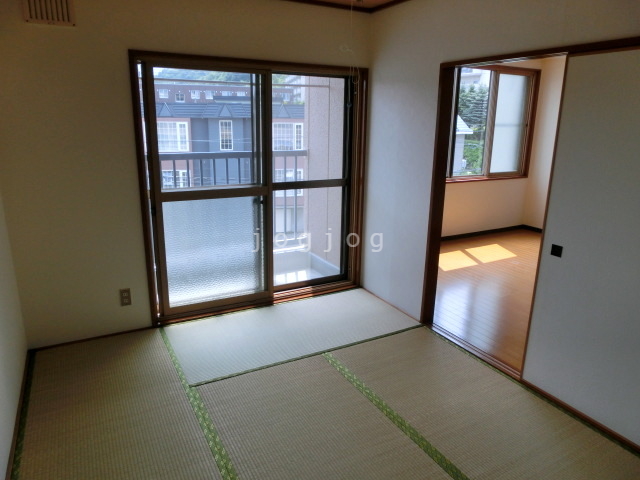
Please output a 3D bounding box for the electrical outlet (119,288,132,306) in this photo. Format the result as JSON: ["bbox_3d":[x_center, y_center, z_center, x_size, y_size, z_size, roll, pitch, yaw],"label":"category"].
[{"bbox_3d":[-1.385,0.412,3.164,0.070,0.120,0.010,-8,17,-27],"label":"electrical outlet"}]

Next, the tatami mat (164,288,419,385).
[{"bbox_3d":[-0.196,0.679,3.378,1.755,0.045,0.874,-8,17,-27],"label":"tatami mat"}]

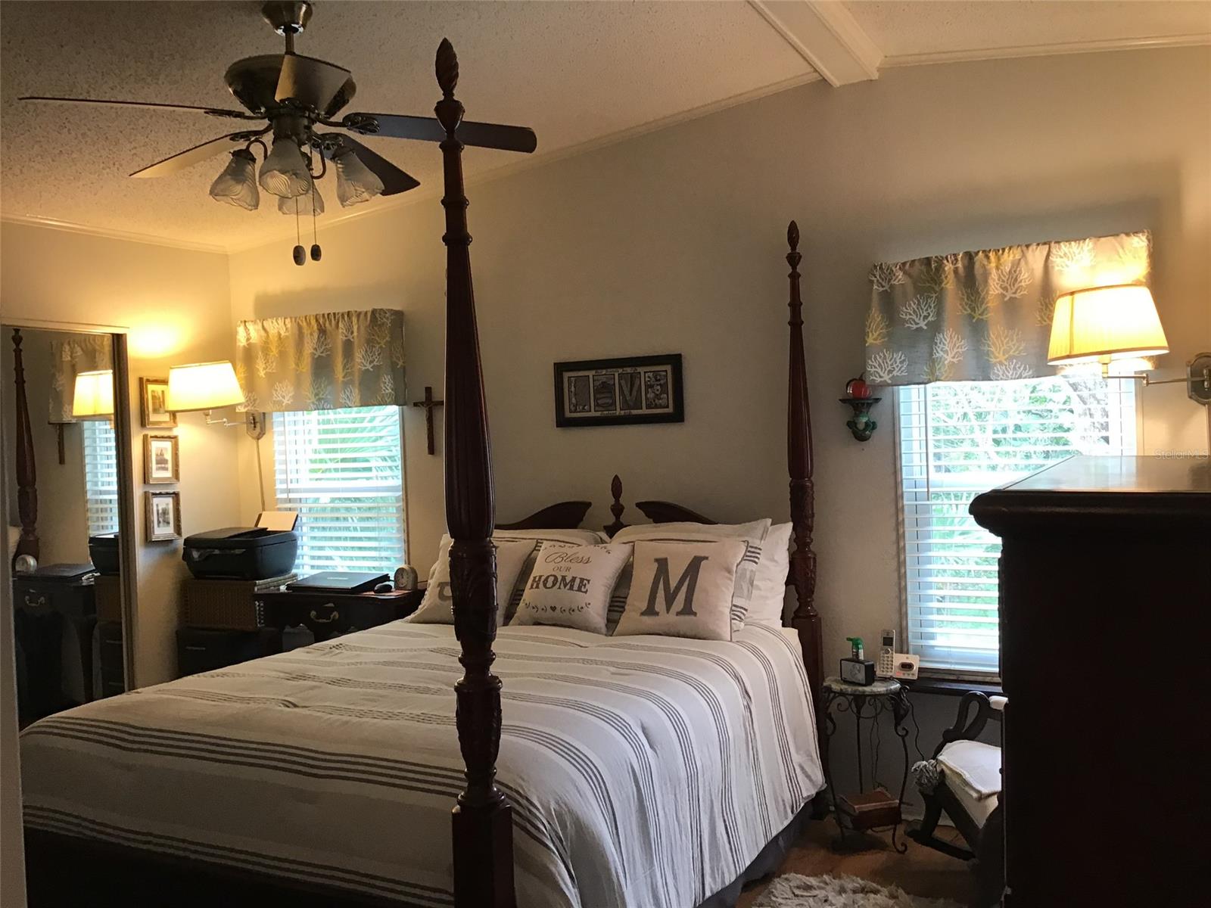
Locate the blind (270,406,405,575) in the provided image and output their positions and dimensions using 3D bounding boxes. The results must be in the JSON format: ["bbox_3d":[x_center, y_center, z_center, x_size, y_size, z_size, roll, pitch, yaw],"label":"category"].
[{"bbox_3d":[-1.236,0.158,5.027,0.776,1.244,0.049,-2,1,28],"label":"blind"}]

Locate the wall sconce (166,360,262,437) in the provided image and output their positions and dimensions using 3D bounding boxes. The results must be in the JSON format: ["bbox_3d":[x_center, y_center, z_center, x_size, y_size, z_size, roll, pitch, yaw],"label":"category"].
[{"bbox_3d":[-1.722,-0.232,4.913,0.328,0.335,0.560,-2,1,27],"label":"wall sconce"}]

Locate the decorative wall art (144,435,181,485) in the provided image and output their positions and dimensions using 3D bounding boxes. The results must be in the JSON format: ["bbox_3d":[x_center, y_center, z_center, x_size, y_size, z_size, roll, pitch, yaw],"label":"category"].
[{"bbox_3d":[-1.989,0.025,4.864,0.025,0.226,0.160,-2,1,28],"label":"decorative wall art"}]

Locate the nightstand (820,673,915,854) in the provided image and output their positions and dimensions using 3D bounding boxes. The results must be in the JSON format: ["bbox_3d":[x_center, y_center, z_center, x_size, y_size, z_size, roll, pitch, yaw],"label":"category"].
[{"bbox_3d":[0.888,1.036,3.655,0.287,0.534,0.287,-2,1,28],"label":"nightstand"}]

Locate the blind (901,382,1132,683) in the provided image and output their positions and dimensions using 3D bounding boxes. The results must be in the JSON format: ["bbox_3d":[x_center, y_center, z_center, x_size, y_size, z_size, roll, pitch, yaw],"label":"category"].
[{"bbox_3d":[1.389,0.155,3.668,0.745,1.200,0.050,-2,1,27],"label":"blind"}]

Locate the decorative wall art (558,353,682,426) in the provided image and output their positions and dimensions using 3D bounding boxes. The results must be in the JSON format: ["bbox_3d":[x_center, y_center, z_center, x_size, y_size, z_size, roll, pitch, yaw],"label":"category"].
[{"bbox_3d":[0.045,-0.247,4.292,0.568,0.267,0.028,-2,1,28],"label":"decorative wall art"}]

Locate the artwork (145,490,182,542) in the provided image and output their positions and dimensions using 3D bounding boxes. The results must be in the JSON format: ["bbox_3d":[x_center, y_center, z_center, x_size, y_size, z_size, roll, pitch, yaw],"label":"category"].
[{"bbox_3d":[-1.977,0.278,4.850,0.042,0.212,0.150,-2,1,27],"label":"artwork"}]

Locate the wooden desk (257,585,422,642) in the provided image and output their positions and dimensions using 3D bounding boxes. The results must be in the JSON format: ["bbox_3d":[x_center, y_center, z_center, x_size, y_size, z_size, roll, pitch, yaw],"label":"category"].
[{"bbox_3d":[-1.064,0.971,4.690,0.762,0.780,0.406,-2,1,28],"label":"wooden desk"}]

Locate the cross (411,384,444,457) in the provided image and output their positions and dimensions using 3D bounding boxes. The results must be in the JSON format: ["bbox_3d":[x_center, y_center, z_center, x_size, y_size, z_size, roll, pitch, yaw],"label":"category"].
[{"bbox_3d":[-0.774,-0.144,4.728,0.171,0.305,0.026,-2,1,28],"label":"cross"}]

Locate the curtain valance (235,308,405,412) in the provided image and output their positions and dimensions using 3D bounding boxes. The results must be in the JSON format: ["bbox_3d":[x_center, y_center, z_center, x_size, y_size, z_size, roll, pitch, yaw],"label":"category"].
[{"bbox_3d":[-1.318,-0.420,4.961,0.929,0.426,0.099,-2,1,28],"label":"curtain valance"}]

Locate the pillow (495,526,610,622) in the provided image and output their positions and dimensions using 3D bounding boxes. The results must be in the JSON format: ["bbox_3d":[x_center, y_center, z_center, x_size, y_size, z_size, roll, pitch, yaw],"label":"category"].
[{"bbox_3d":[-0.269,0.438,3.978,0.540,0.380,0.170,-2,-27,27],"label":"pillow"}]

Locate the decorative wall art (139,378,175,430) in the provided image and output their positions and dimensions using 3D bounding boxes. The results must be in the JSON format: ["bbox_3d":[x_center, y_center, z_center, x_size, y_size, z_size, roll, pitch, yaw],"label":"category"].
[{"bbox_3d":[-2.000,-0.228,4.858,0.025,0.227,0.167,-2,1,28],"label":"decorative wall art"}]

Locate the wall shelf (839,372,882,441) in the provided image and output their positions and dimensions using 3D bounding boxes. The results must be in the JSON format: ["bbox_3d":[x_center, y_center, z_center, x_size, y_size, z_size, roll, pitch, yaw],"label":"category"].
[{"bbox_3d":[0.901,-0.161,3.828,0.138,0.232,0.100,-2,1,27],"label":"wall shelf"}]

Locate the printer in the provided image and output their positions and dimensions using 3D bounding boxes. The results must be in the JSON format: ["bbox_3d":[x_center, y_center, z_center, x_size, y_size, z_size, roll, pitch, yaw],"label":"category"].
[{"bbox_3d":[-1.663,0.411,4.969,0.430,0.280,0.300,-2,1,27],"label":"printer"}]

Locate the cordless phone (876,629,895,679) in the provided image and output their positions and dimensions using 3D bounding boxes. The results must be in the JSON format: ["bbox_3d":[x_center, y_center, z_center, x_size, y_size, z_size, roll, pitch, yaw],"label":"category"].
[{"bbox_3d":[0.979,0.695,3.768,0.055,0.165,0.035,-2,-19,27],"label":"cordless phone"}]

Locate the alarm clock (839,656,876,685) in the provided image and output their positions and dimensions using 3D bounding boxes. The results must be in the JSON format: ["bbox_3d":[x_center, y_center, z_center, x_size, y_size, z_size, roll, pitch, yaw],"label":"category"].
[{"bbox_3d":[0.863,0.744,3.713,0.052,0.077,0.092,-3,1,-45],"label":"alarm clock"}]

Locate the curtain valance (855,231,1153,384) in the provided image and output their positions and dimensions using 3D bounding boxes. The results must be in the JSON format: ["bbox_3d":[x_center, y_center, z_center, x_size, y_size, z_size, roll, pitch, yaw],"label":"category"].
[{"bbox_3d":[1.305,-0.461,3.580,0.891,0.424,0.099,-2,1,28],"label":"curtain valance"}]

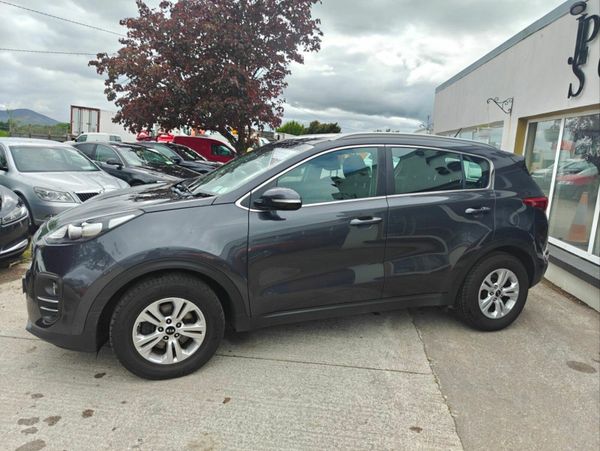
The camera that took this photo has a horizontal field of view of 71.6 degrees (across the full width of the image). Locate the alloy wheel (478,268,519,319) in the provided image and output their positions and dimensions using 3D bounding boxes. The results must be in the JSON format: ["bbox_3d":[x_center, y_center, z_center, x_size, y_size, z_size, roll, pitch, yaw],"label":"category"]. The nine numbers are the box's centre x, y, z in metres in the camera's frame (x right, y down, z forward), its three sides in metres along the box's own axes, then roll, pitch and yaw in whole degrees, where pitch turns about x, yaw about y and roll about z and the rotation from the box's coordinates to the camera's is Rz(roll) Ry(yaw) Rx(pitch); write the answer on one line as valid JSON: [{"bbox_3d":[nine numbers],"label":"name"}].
[{"bbox_3d":[1.675,0.575,3.591,0.445,0.445,0.180,-2,11,-20],"label":"alloy wheel"}]

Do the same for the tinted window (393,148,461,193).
[{"bbox_3d":[1.008,-0.421,3.243,0.650,0.360,0.050,-2,-9,-20],"label":"tinted window"}]

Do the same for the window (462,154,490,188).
[{"bbox_3d":[1.473,-0.449,3.490,0.303,0.298,0.050,-3,-12,-23],"label":"window"}]

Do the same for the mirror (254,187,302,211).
[{"bbox_3d":[-0.129,-0.175,2.673,0.240,0.165,0.230,-2,11,-20],"label":"mirror"}]

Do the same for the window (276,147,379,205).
[{"bbox_3d":[0.226,-0.366,2.990,0.843,0.440,0.060,-2,-12,-20],"label":"window"}]

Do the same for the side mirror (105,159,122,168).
[{"bbox_3d":[-4.265,-1.403,9.546,0.210,0.185,0.250,7,12,29],"label":"side mirror"}]

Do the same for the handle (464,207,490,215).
[{"bbox_3d":[1.412,-0.120,3.301,0.245,0.045,0.055,-7,12,-19],"label":"handle"}]

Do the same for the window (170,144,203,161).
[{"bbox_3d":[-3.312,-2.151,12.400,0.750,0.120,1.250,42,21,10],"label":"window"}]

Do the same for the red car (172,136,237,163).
[{"bbox_3d":[-3.728,-2.816,17.560,4.250,1.820,1.820,2,10,3],"label":"red car"}]

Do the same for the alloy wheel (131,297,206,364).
[{"bbox_3d":[-0.847,0.655,2.711,0.443,0.443,0.170,-2,11,-20],"label":"alloy wheel"}]

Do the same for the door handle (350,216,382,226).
[{"bbox_3d":[0.475,-0.030,2.974,0.245,0.045,0.055,-8,12,-19],"label":"door handle"}]

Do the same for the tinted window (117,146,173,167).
[{"bbox_3d":[-3.875,-1.705,10.367,0.903,0.076,1.391,39,25,19],"label":"tinted window"}]

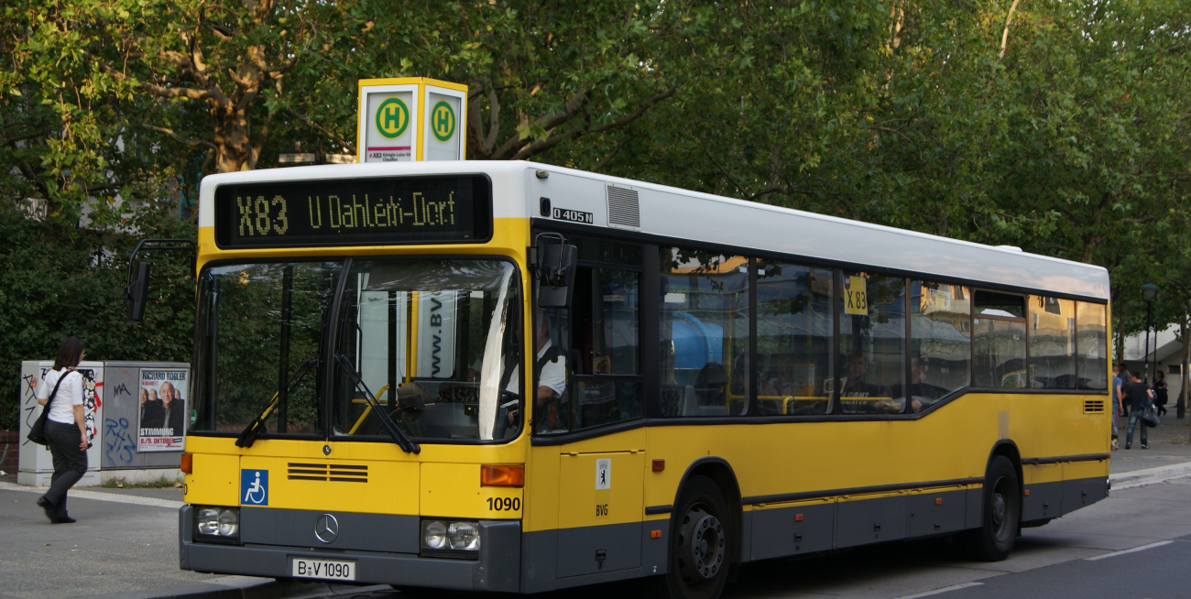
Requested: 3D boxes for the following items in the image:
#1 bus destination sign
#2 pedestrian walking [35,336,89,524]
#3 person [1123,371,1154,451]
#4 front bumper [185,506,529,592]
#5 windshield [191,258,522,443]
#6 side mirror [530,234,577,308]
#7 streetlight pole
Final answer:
[{"bbox_3d":[-1.581,-0.538,12.524,2.220,0.430,0.130,-1,-3,32],"label":"bus destination sign"},{"bbox_3d":[-4.745,1.160,17.700,0.500,1.680,0.470,3,-3,-41],"label":"pedestrian walking"},{"bbox_3d":[11.953,2.435,43.714,0.600,1.760,0.450,2,-2,-3],"label":"person"},{"bbox_3d":[-1.598,1.553,12.436,2.500,0.420,0.350,-1,-3,32],"label":"front bumper"},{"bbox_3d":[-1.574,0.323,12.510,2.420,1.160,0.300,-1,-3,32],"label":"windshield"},{"bbox_3d":[-0.233,-0.164,11.681,0.300,0.430,0.200,0,-3,21],"label":"side mirror"},{"bbox_3d":[16.660,1.772,60.000,0.560,4.500,0.560,0,-2,32],"label":"streetlight pole"}]

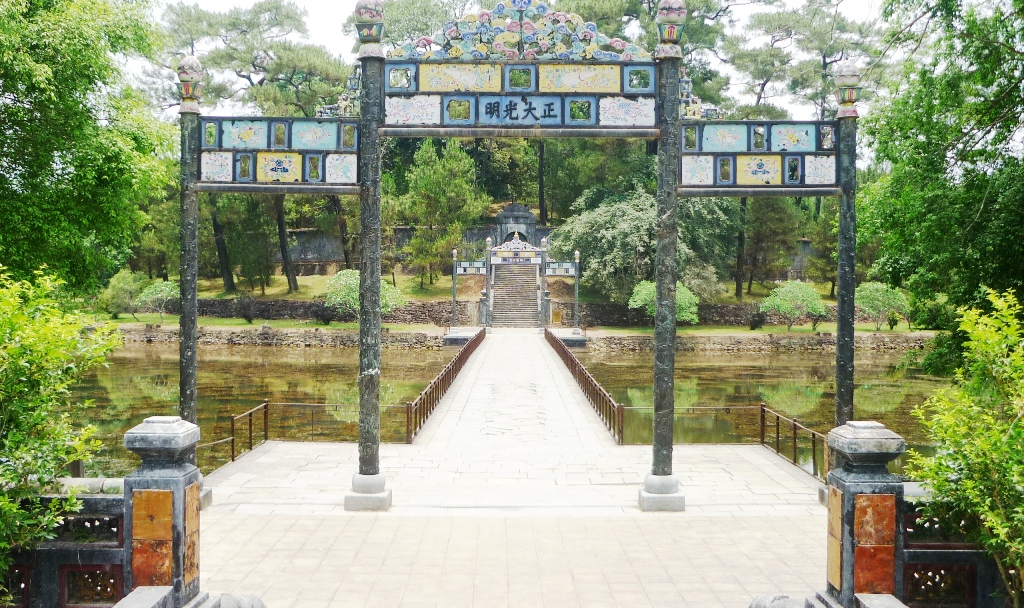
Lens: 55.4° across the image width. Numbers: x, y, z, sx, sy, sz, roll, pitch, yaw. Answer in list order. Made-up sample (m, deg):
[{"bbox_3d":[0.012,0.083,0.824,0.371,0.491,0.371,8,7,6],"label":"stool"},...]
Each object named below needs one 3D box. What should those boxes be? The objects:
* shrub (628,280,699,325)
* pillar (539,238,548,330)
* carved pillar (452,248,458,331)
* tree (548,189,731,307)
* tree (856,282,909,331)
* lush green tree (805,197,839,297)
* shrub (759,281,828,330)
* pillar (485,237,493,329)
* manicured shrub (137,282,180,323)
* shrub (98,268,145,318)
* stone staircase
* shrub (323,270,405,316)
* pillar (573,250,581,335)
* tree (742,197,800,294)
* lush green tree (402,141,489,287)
[{"bbox_3d":[11.872,0.039,76.500,5.400,3.750,5.000,0,1,0],"label":"shrub"},{"bbox_3d":[2.017,-1.232,62.500,0.520,6.178,0.520,0,1,0],"label":"pillar"},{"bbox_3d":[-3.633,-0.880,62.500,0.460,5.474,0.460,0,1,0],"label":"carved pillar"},{"bbox_3d":[10.496,-4.771,81.000,14.935,9.625,12.500,0,1,0],"label":"tree"},{"bbox_3d":[26.152,0.177,69.000,3.888,3.393,3.693,0,1,0],"label":"tree"},{"bbox_3d":[27.234,-5.206,84.000,4.130,9.121,3.924,0,1,0],"label":"lush green tree"},{"bbox_3d":[22.781,0.121,79.000,5.300,4.050,5.000,0,1,0],"label":"shrub"},{"bbox_3d":[-1.489,-1.200,62.500,0.520,6.114,0.520,0,1,0],"label":"pillar"},{"bbox_3d":[-27.082,-0.192,75.000,3.534,3.227,3.357,0,1,0],"label":"manicured shrub"},{"bbox_3d":[-34.314,-0.881,86.000,4.200,4.400,4.200,0,1,0],"label":"shrub"},{"bbox_3d":[0.250,-0.728,81.500,3.900,5.200,9.500,0,1,0],"label":"stone staircase"},{"bbox_3d":[-10.877,-0.623,71.500,6.006,3.662,5.285,0,1,0],"label":"shrub"},{"bbox_3d":[4.407,-0.783,66.500,0.540,5.750,0.540,0,1,0],"label":"pillar"},{"bbox_3d":[22.861,-5.682,86.000,5.110,9.691,4.854,0,1,0],"label":"tree"},{"bbox_3d":[-5.586,-7.602,82.000,7.224,12.264,6.863,0,1,0],"label":"lush green tree"}]

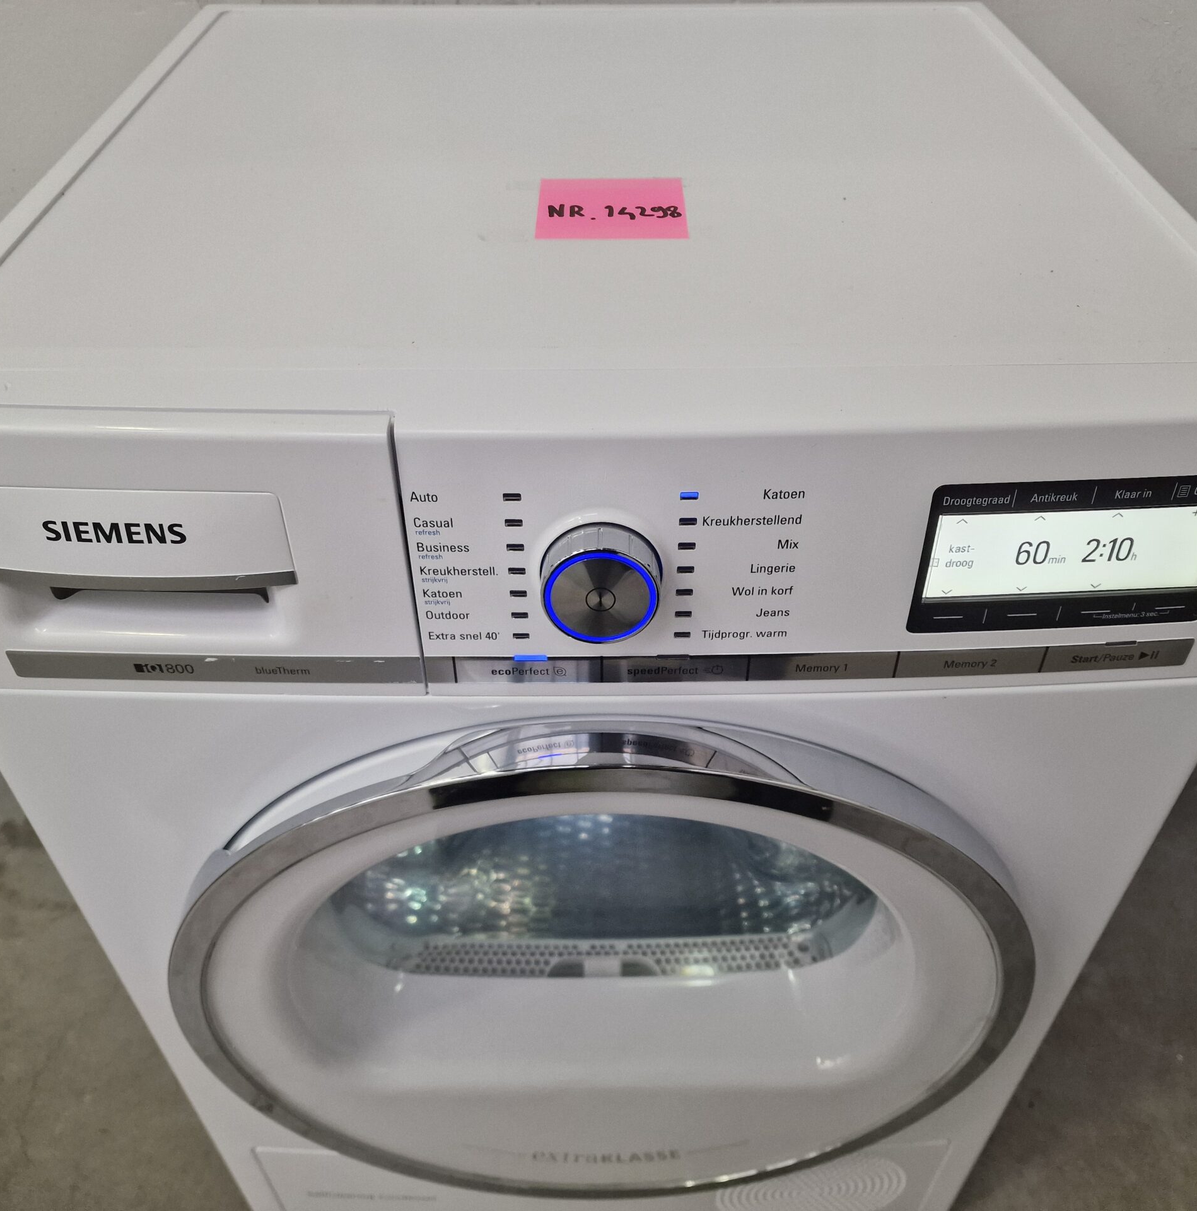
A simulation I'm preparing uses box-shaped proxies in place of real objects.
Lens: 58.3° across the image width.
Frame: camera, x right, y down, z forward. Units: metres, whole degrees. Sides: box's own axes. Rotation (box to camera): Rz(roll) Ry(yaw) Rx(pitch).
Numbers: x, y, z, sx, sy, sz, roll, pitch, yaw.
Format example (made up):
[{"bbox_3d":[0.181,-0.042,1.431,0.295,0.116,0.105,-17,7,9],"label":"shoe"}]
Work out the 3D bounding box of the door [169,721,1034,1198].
[{"bbox_3d":[0.002,0.240,0.647,0.490,0.490,0.050,-1,41,0],"label":"door"}]

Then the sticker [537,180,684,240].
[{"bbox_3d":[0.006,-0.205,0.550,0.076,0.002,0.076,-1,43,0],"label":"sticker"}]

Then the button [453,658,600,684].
[{"bbox_3d":[-0.031,0.028,0.478,0.065,0.015,0.008,-1,36,0],"label":"button"}]

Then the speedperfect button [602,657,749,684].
[{"bbox_3d":[0.034,0.027,0.478,0.066,0.015,0.008,-1,36,0],"label":"speedperfect button"}]

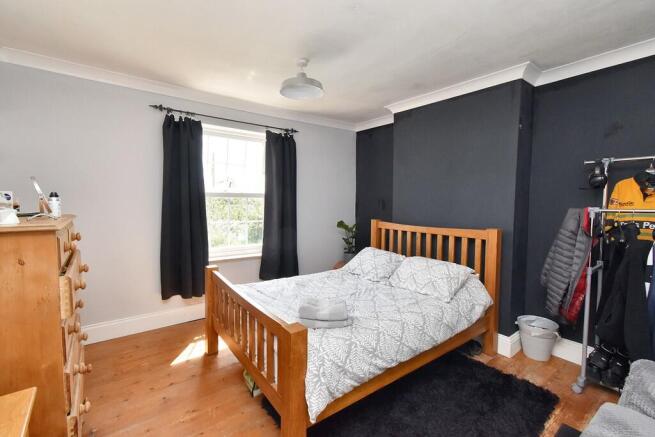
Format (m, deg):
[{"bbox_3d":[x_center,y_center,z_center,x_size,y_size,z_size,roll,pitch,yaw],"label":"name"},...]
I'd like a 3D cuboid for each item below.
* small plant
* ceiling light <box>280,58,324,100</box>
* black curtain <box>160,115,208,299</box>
[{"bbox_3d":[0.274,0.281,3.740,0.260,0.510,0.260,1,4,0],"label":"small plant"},{"bbox_3d":[-0.198,-1.129,2.179,0.350,0.245,0.350,1,4,0],"label":"ceiling light"},{"bbox_3d":[-1.444,-0.098,2.777,0.420,1.800,0.120,-2,5,-37],"label":"black curtain"}]

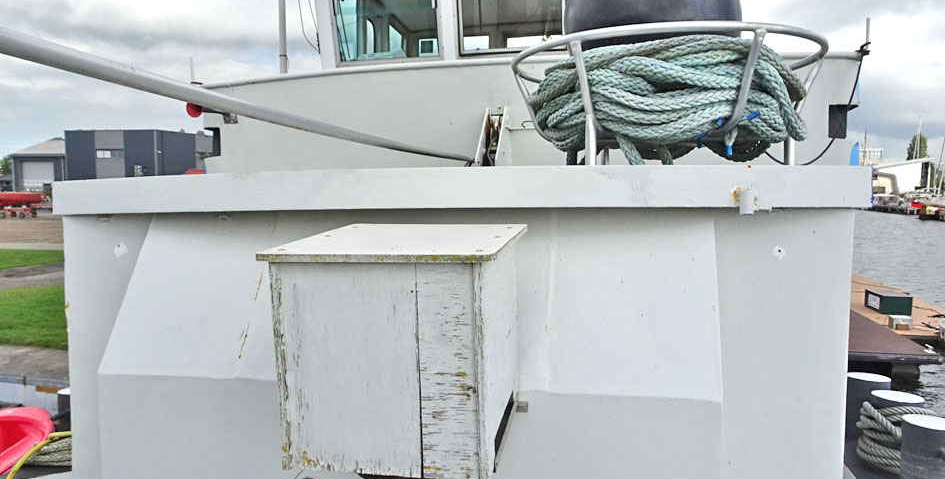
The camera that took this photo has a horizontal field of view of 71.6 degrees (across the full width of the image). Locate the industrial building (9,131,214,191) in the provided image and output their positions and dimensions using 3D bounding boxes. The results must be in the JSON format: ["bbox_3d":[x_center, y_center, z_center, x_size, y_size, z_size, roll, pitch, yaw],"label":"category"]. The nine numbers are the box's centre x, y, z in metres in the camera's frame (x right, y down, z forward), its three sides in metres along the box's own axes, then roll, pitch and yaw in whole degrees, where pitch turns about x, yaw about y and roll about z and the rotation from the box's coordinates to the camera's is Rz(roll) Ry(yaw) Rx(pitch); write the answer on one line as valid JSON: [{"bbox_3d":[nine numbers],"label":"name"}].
[{"bbox_3d":[-37.110,-7.435,72.045,14.800,7.600,15.000,1,4,9],"label":"industrial building"}]

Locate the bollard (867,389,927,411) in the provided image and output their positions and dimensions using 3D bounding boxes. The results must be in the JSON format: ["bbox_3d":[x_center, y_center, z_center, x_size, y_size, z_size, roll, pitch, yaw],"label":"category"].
[{"bbox_3d":[1.529,0.687,2.368,0.200,0.240,0.200,1,4,12],"label":"bollard"}]

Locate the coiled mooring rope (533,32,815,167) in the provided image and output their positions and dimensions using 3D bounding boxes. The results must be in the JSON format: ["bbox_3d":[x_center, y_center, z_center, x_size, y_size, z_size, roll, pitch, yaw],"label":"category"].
[{"bbox_3d":[0.668,-0.456,2.373,0.990,0.360,0.930,1,4,12],"label":"coiled mooring rope"}]

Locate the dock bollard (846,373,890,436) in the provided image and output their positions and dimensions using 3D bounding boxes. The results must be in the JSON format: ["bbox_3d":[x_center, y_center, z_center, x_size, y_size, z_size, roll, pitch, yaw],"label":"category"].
[{"bbox_3d":[1.574,0.669,2.626,0.200,0.240,0.200,1,4,12],"label":"dock bollard"}]

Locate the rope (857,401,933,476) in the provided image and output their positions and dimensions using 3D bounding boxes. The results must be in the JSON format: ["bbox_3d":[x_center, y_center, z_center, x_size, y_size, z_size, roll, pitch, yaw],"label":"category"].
[{"bbox_3d":[1.529,0.712,2.370,0.290,0.200,0.290,1,4,12],"label":"rope"}]

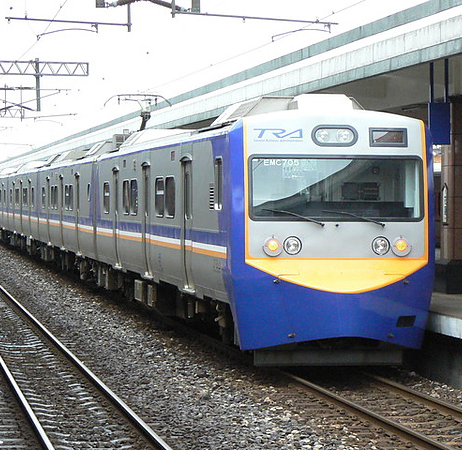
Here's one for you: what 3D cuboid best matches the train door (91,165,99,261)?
[{"bbox_3d":[-3.201,-0.295,46.675,0.100,2.100,1.150,0,1,-9],"label":"train door"}]

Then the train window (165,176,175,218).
[{"bbox_3d":[-1.023,-0.469,33.286,0.060,0.706,1.250,0,1,-9],"label":"train window"}]

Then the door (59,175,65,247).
[{"bbox_3d":[-4.857,-0.411,56.823,0.100,2.030,1.250,0,1,-9],"label":"door"}]

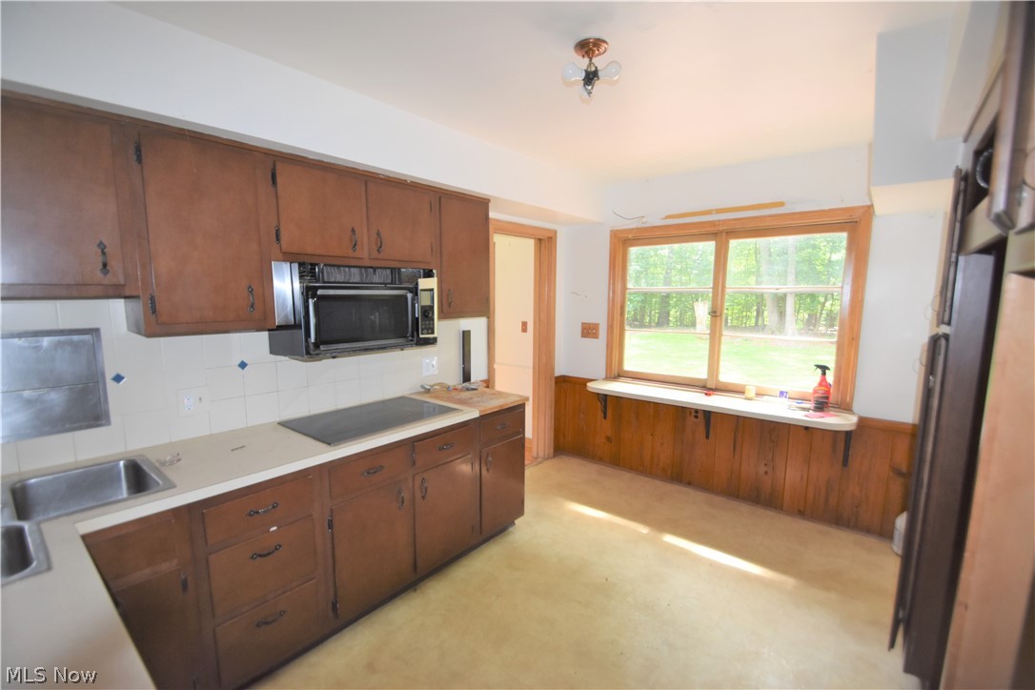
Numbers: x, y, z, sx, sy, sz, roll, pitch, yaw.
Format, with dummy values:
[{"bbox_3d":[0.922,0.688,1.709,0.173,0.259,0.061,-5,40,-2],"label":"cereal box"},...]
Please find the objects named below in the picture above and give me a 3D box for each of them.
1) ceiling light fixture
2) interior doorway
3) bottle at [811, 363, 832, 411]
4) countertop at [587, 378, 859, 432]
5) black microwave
[{"bbox_3d":[0.274,-1.031,1.642,0.215,0.170,0.190,1,7,11],"label":"ceiling light fixture"},{"bbox_3d":[0.013,0.055,3.749,0.160,2.116,0.902,6,9,41],"label":"interior doorway"},{"bbox_3d":[1.943,0.280,2.754,0.096,0.280,0.062,2,7,17],"label":"bottle"},{"bbox_3d":[1.367,0.408,3.157,1.780,0.043,0.370,5,9,38],"label":"countertop"},{"bbox_3d":[-0.858,-0.199,2.299,0.413,0.433,0.733,6,9,41],"label":"black microwave"}]

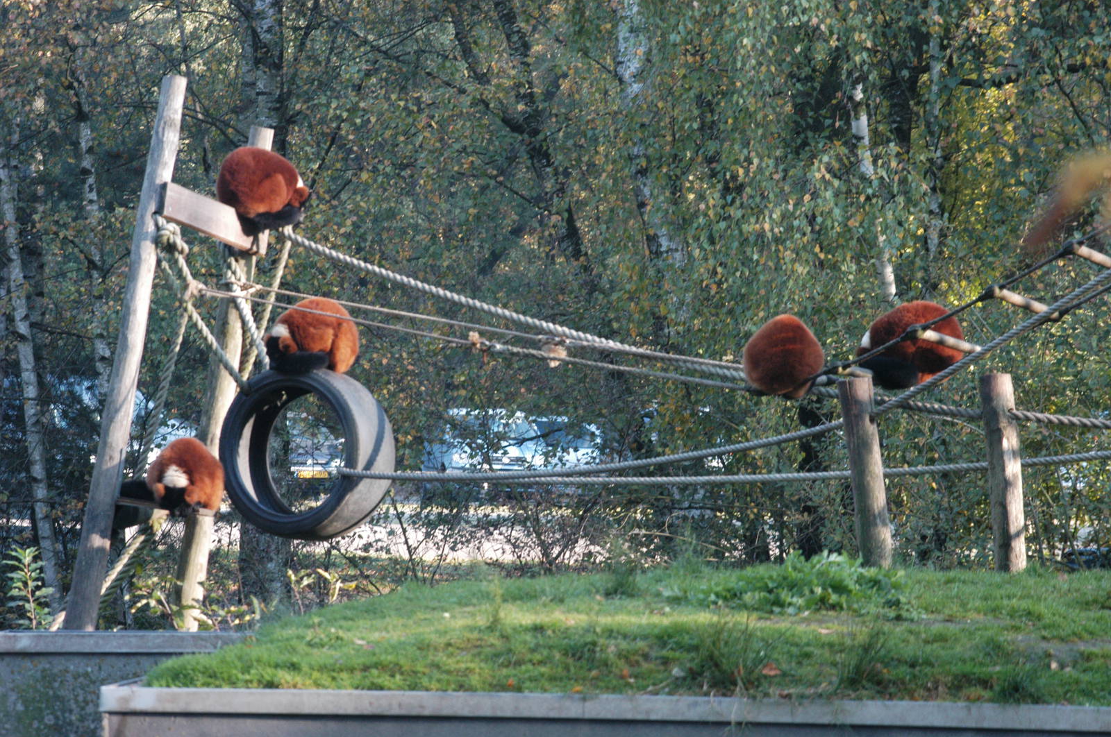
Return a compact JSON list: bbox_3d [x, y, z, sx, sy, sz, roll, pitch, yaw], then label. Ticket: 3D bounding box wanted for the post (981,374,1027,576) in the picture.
[{"bbox_3d":[1.709,0.413,23.700,0.123,0.794,0.123,-4,0,0],"label":"post"}]

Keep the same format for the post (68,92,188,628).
[{"bbox_3d":[-1.616,-0.038,23.500,0.125,2.168,0.125,10,0,0],"label":"post"}]

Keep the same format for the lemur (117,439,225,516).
[{"bbox_3d":[-1.414,0.400,22.950,0.340,0.300,0.320,0,-1,14],"label":"lemur"}]

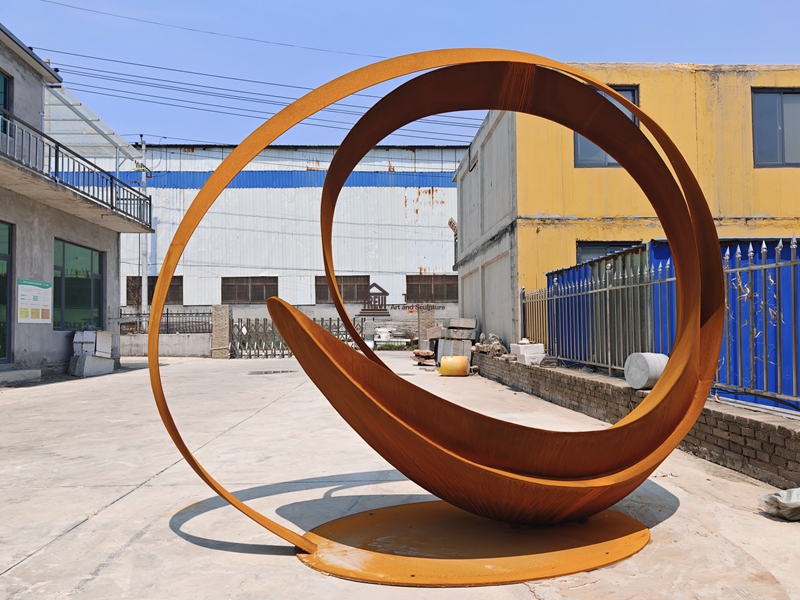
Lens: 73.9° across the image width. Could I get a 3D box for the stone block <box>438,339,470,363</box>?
[{"bbox_3d":[1.455,1.459,14.171,0.520,0.760,0.880,1,-3,-20],"label":"stone block"}]

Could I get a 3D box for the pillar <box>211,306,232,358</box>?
[{"bbox_3d":[-6.226,1.130,18.728,0.570,1.849,0.530,0,-3,-3],"label":"pillar"}]

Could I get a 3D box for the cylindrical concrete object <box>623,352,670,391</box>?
[{"bbox_3d":[2.687,0.763,5.708,0.355,0.383,0.383,1,-3,-19],"label":"cylindrical concrete object"}]

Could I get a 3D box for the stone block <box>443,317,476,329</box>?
[{"bbox_3d":[1.570,0.616,14.036,0.690,0.235,0.500,1,-3,-15],"label":"stone block"}]

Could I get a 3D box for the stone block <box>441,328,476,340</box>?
[{"bbox_3d":[1.550,0.917,14.114,0.690,0.260,0.660,1,-3,-15],"label":"stone block"}]

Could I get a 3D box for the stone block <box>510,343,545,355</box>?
[{"bbox_3d":[2.397,0.932,10.004,0.465,0.165,0.400,1,-3,-14],"label":"stone block"}]

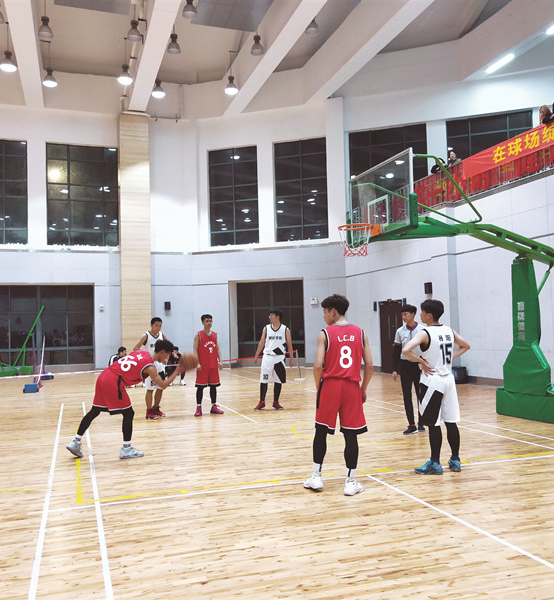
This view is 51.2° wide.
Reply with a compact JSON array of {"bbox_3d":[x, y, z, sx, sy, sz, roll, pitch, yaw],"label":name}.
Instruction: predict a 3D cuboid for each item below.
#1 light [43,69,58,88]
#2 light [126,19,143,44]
[{"bbox_3d":[-8.789,-8.652,22.422,0.460,0.570,0.460,0,-4,-19],"label":"light"},{"bbox_3d":[-4.728,-8.935,19.160,0.460,0.570,0.460,0,-4,-19],"label":"light"}]

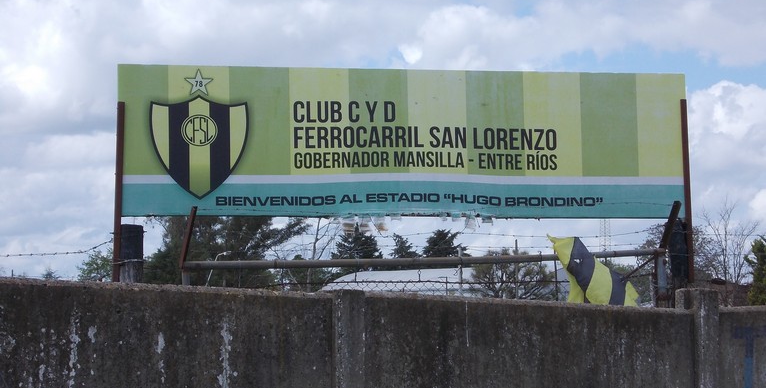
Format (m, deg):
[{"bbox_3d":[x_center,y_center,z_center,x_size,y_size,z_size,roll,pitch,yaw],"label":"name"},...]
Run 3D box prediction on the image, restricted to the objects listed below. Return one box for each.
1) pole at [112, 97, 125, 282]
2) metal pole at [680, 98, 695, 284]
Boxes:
[{"bbox_3d":[-2.057,0.011,16.570,0.060,1.465,0.060,1,-6,0],"label":"pole"},{"bbox_3d":[2.413,-0.023,16.828,0.060,1.467,0.060,-1,-6,0],"label":"metal pole"}]

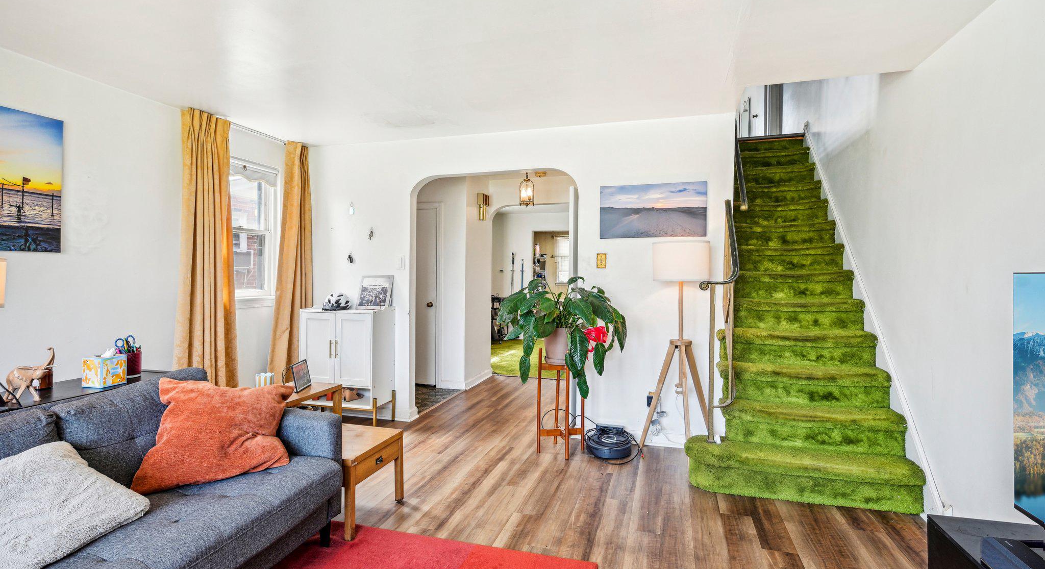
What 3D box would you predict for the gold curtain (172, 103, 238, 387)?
[{"bbox_3d":[-2.268,-0.040,3.335,0.140,2.300,0.460,0,0,18],"label":"gold curtain"}]

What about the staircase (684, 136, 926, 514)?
[{"bbox_3d":[1.934,-0.139,3.775,1.220,2.689,2.451,1,1,17],"label":"staircase"}]

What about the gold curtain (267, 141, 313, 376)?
[{"bbox_3d":[-1.955,-0.035,3.932,0.150,2.310,0.430,0,0,18],"label":"gold curtain"}]

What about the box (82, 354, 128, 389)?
[{"bbox_3d":[-1.847,0.384,2.051,0.112,0.128,0.112,0,0,8],"label":"box"}]

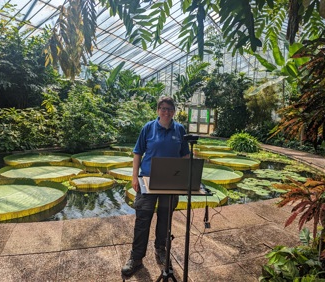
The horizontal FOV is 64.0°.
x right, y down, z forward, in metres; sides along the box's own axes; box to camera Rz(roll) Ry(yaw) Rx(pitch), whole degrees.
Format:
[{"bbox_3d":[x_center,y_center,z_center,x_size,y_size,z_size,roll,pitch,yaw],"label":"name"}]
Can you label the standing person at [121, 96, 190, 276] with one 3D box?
[{"bbox_3d":[-0.048,0.410,2.469,0.580,1.650,0.470,2,5,-8],"label":"standing person"}]

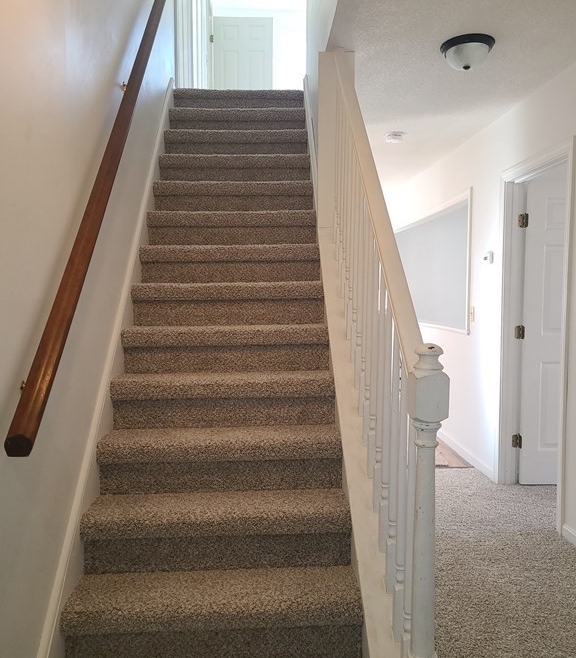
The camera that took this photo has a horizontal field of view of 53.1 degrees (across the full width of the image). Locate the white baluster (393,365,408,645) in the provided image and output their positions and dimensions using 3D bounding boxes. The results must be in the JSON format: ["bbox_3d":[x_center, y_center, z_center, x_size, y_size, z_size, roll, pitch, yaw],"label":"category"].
[{"bbox_3d":[0.340,0.505,1.719,0.034,0.851,0.034,-1,5,-2],"label":"white baluster"}]

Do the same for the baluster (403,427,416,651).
[{"bbox_3d":[0.346,0.619,1.627,0.034,0.851,0.034,-1,5,-2],"label":"baluster"}]

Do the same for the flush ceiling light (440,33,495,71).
[{"bbox_3d":[0.829,-1.256,2.666,0.245,0.118,0.245,-1,4,-2],"label":"flush ceiling light"}]

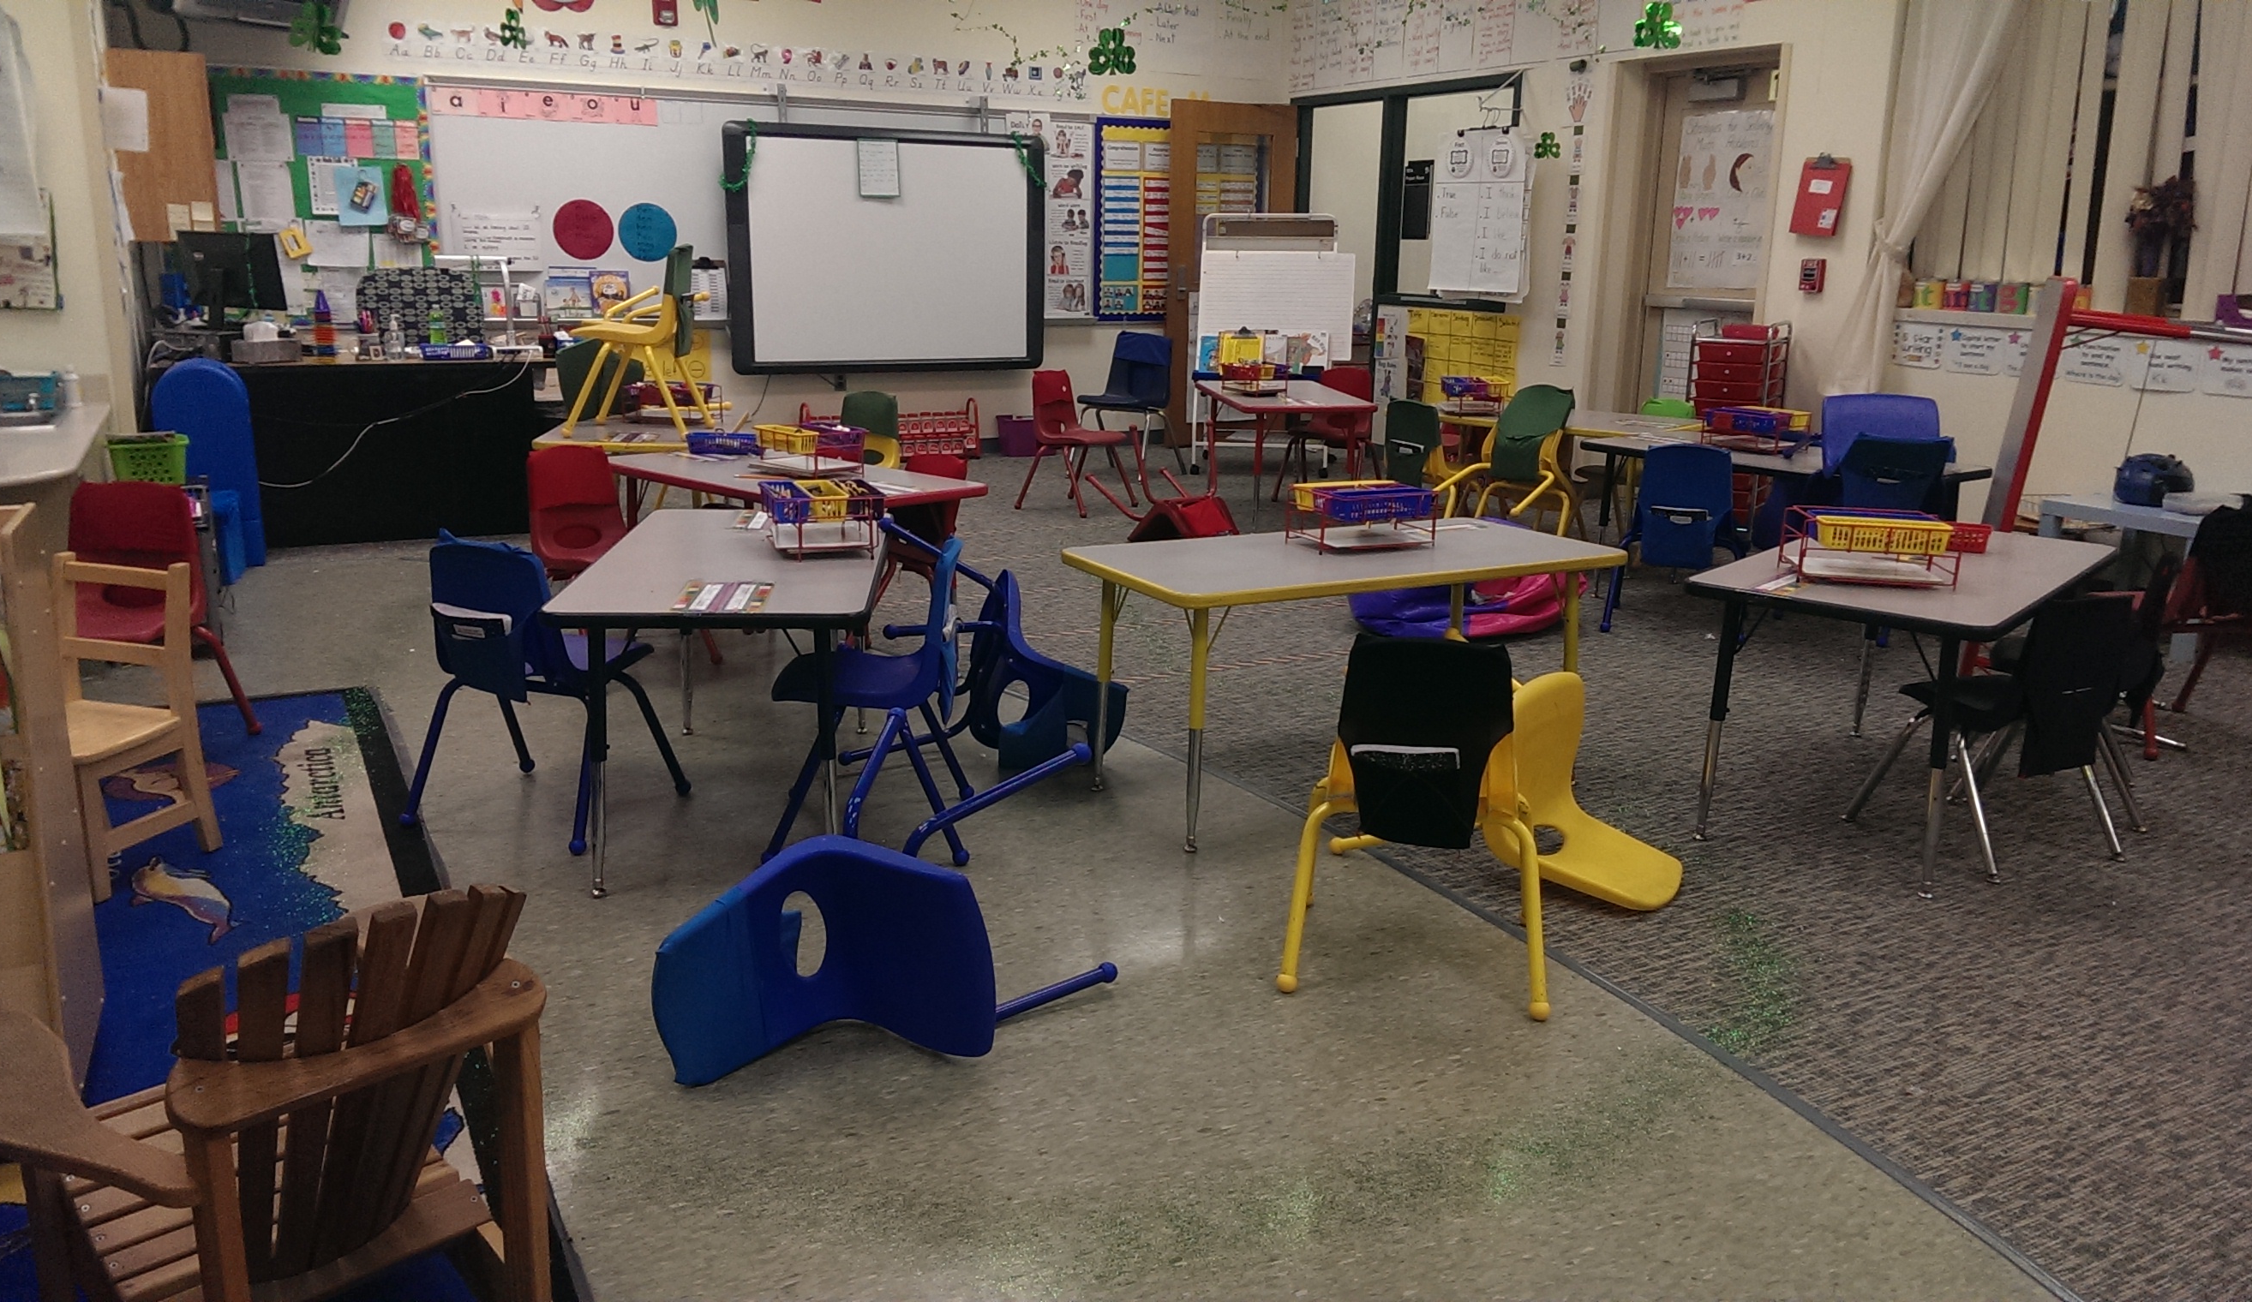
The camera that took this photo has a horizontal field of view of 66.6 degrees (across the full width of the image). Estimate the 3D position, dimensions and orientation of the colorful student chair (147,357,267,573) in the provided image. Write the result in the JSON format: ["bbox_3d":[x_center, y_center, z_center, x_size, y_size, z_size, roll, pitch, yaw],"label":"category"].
[{"bbox_3d":[-3.487,-0.671,6.311,0.410,0.790,0.430,0,14,-3],"label":"colorful student chair"}]

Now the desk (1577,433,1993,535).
[{"bbox_3d":[2.207,-0.396,5.921,0.610,0.567,1.220,-9,17,-35],"label":"desk"}]

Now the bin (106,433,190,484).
[{"bbox_3d":[-2.981,-0.583,5.248,0.250,0.135,0.270,-6,15,-26],"label":"bin"}]

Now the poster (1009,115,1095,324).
[{"bbox_3d":[-0.417,-2.495,9.878,0.502,1.150,0.020,-5,15,-25],"label":"poster"}]

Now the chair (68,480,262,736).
[{"bbox_3d":[-2.472,-0.061,4.210,0.450,0.645,0.460,0,14,-6],"label":"chair"}]

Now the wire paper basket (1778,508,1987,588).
[{"bbox_3d":[1.604,-0.214,3.615,0.380,0.140,0.220,3,14,9],"label":"wire paper basket"}]

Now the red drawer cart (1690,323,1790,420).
[{"bbox_3d":[2.555,-0.906,7.230,0.320,0.950,0.380,10,16,32],"label":"red drawer cart"}]

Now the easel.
[{"bbox_3d":[0.847,-1.755,9.809,0.800,1.430,0.680,3,14,6],"label":"easel"}]

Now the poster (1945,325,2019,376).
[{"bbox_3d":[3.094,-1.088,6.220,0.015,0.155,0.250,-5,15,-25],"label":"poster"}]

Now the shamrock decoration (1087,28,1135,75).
[{"bbox_3d":[-0.074,-3.306,9.437,0.275,0.260,0.030,-3,15,-15],"label":"shamrock decoration"}]

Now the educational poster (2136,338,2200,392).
[{"bbox_3d":[3.424,-0.938,5.640,0.010,0.160,0.215,-6,15,-26],"label":"educational poster"}]

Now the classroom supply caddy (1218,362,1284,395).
[{"bbox_3d":[0.568,-1.228,7.627,0.200,0.140,0.295,-6,16,-26],"label":"classroom supply caddy"}]

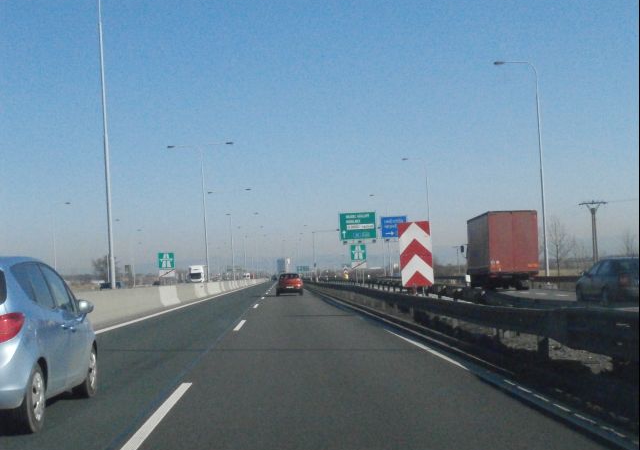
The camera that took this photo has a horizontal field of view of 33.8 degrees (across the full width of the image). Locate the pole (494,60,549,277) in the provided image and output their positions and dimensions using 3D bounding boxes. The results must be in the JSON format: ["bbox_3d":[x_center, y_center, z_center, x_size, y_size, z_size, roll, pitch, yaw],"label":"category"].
[{"bbox_3d":[12.491,-3.238,65.000,2.700,13.700,0.350,-3,-3,3],"label":"pole"}]

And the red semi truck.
[{"bbox_3d":[10.556,1.553,62.746,2.550,4.000,16.200,-3,-2,3],"label":"red semi truck"}]

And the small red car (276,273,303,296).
[{"bbox_3d":[-2.055,3.905,69.231,1.690,1.460,4.000,-3,-3,-2],"label":"small red car"}]

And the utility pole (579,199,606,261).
[{"bbox_3d":[33.863,1.640,129.778,3.450,9.300,0.700,-3,-3,6],"label":"utility pole"}]

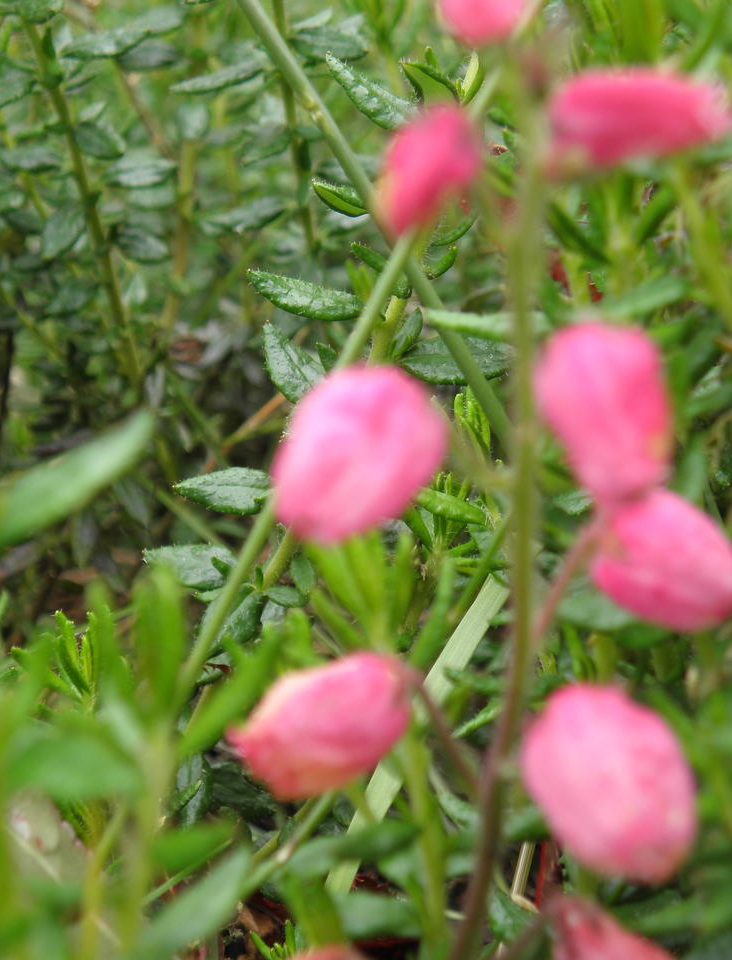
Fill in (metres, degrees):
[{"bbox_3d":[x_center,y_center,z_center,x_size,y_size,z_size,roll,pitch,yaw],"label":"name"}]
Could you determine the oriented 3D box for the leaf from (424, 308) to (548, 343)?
[{"bbox_3d":[0.011,-0.014,0.200,0.011,0.002,0.004,6,24,9],"label":"leaf"}]

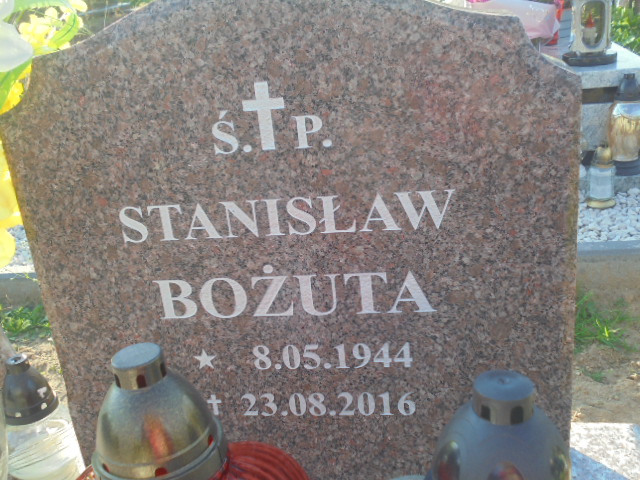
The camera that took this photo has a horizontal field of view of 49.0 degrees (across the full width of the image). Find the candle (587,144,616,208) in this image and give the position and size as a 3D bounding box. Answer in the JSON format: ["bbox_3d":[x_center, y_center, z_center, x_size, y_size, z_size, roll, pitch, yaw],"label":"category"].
[{"bbox_3d":[0.775,-0.177,1.923,0.074,0.163,0.074,3,21,22],"label":"candle"}]

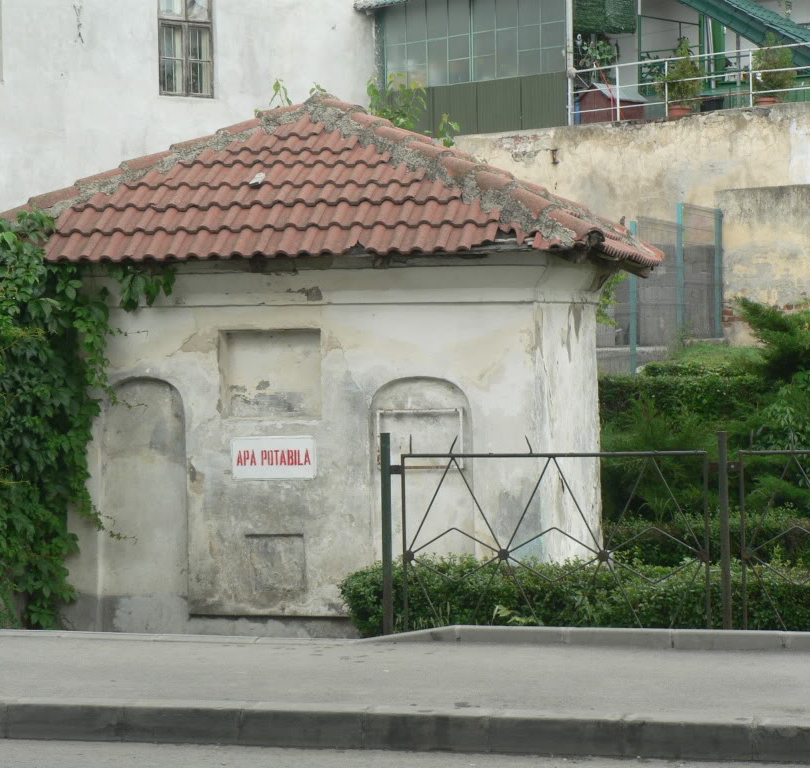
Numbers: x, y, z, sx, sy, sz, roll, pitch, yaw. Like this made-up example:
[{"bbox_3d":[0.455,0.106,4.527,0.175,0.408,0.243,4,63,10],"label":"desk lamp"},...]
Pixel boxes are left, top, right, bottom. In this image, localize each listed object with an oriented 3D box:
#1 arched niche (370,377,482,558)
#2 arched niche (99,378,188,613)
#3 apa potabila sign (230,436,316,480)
[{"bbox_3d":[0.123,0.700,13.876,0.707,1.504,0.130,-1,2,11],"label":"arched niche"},{"bbox_3d":[-1.783,0.772,14.245,0.641,1.645,0.120,-1,2,11],"label":"arched niche"},{"bbox_3d":[-0.893,0.500,13.988,0.600,0.296,0.025,-1,2,11],"label":"apa potabila sign"}]

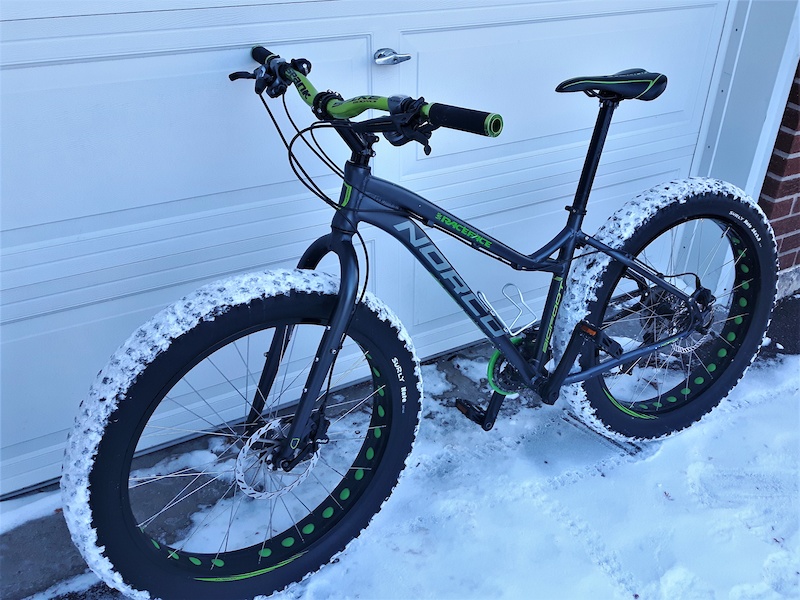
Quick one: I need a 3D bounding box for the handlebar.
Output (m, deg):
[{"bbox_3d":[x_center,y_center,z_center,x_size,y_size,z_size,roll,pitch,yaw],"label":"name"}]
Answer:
[{"bbox_3d":[-0.115,-0.371,1.267,0.110,0.085,0.785,-19,33,-30],"label":"handlebar"}]

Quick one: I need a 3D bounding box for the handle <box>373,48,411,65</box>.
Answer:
[{"bbox_3d":[-0.022,-0.579,1.714,0.100,0.039,0.045,-15,34,-26],"label":"handle"}]

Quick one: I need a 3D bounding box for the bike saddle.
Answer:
[{"bbox_3d":[0.444,-0.465,1.556,0.272,0.067,0.143,-14,25,-26],"label":"bike saddle"}]

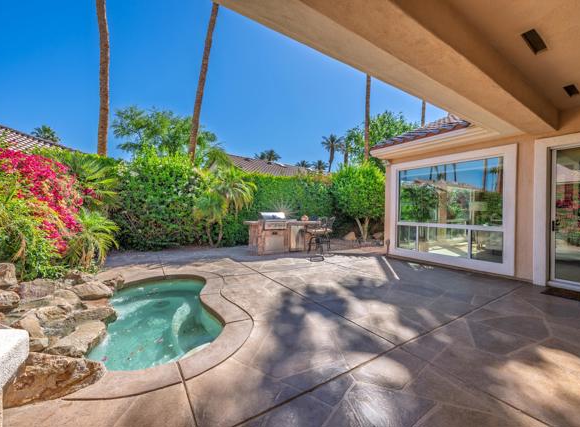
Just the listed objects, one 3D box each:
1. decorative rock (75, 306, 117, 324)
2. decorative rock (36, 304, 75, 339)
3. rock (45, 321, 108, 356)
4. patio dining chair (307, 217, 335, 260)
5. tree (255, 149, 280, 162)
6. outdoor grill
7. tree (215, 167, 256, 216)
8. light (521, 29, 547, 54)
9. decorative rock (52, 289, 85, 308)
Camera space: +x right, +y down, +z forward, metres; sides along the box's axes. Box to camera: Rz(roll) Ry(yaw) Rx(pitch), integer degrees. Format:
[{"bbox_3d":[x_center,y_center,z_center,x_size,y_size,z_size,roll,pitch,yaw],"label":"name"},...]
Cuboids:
[{"bbox_3d":[-2.230,1.145,2.850,0.380,0.130,0.280,0,0,-38],"label":"decorative rock"},{"bbox_3d":[-2.308,1.063,2.450,0.340,0.200,0.330,0,1,-43],"label":"decorative rock"},{"bbox_3d":[-1.962,1.165,2.320,0.360,0.170,0.420,1,0,6],"label":"rock"},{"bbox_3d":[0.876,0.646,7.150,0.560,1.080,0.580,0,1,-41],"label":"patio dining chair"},{"bbox_3d":[-3.616,-4.671,40.000,4.000,11.200,4.000,1,0,0],"label":"tree"},{"bbox_3d":[-0.250,0.569,7.750,2.100,1.200,0.950,0,0,-33],"label":"outdoor grill"},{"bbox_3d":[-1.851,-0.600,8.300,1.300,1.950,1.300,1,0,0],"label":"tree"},{"bbox_3d":[2.560,-1.770,2.600,0.520,0.050,0.120,1,0,-34],"label":"light"},{"bbox_3d":[-2.625,1.013,2.950,0.340,0.170,0.300,0,1,-41],"label":"decorative rock"}]

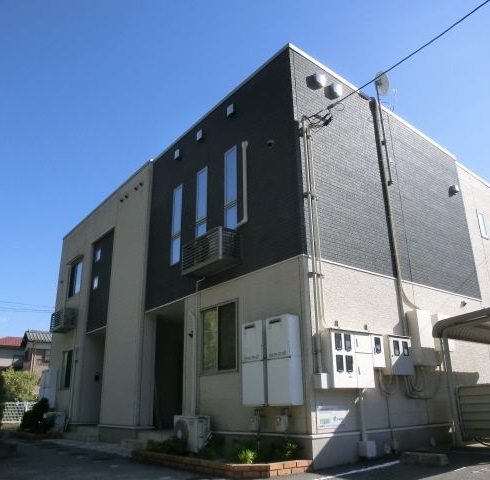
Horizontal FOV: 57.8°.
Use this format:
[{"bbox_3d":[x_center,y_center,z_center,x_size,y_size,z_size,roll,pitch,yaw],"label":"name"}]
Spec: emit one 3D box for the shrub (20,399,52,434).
[{"bbox_3d":[-6.556,5.492,13.885,0.800,1.020,0.850,15,-25,-37],"label":"shrub"}]

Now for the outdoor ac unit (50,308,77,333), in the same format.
[{"bbox_3d":[-5.958,2.653,14.667,0.450,0.640,1.200,15,-25,-37],"label":"outdoor ac unit"}]

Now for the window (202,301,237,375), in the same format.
[{"bbox_3d":[-0.492,1.821,8.153,0.120,1.240,1.186,15,-25,-37],"label":"window"}]

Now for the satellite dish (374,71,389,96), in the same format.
[{"bbox_3d":[2.982,-3.437,9.569,0.240,0.510,0.470,2,-20,-8],"label":"satellite dish"}]

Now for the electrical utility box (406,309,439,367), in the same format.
[{"bbox_3d":[3.154,1.751,7.913,0.480,0.940,0.200,14,-25,-36],"label":"electrical utility box"}]

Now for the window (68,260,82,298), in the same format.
[{"bbox_3d":[-5.809,1.343,15.213,0.100,1.200,1.200,14,-25,-36],"label":"window"}]

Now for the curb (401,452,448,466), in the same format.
[{"bbox_3d":[2.527,3.104,6.272,0.150,0.120,0.630,15,-25,-37],"label":"curb"}]

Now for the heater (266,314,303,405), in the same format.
[{"bbox_3d":[0.559,1.716,6.323,0.235,1.210,0.490,14,-25,-36],"label":"heater"}]

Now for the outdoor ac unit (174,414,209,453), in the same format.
[{"bbox_3d":[-0.903,3.233,7.443,0.280,0.530,0.760,14,-25,-36],"label":"outdoor ac unit"}]

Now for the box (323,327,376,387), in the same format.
[{"bbox_3d":[1.601,1.858,6.826,0.970,0.810,0.200,15,-25,-37],"label":"box"}]

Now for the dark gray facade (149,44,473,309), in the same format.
[{"bbox_3d":[1.635,-0.330,11.468,6.353,4.235,5.263,15,-25,-37],"label":"dark gray facade"}]

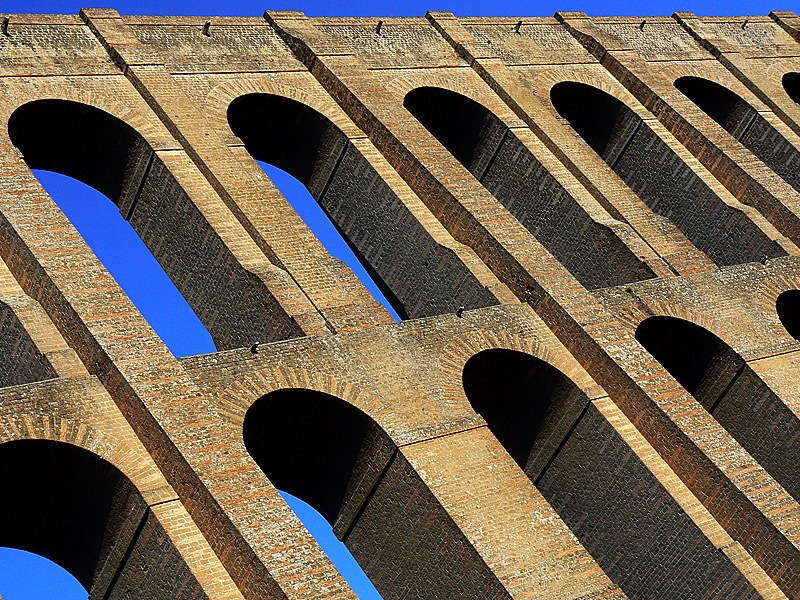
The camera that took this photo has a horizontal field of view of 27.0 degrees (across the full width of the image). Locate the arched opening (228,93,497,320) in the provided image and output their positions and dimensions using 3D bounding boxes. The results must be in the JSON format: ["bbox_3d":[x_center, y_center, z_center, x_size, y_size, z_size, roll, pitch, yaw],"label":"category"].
[{"bbox_3d":[-3.371,-3.343,79.646,6.530,16.110,4.000,-9,-41,-42],"label":"arched opening"}]

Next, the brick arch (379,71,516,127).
[{"bbox_3d":[1.398,-9.173,90.673,8.360,4.860,3.960,-9,-41,-42],"label":"brick arch"}]

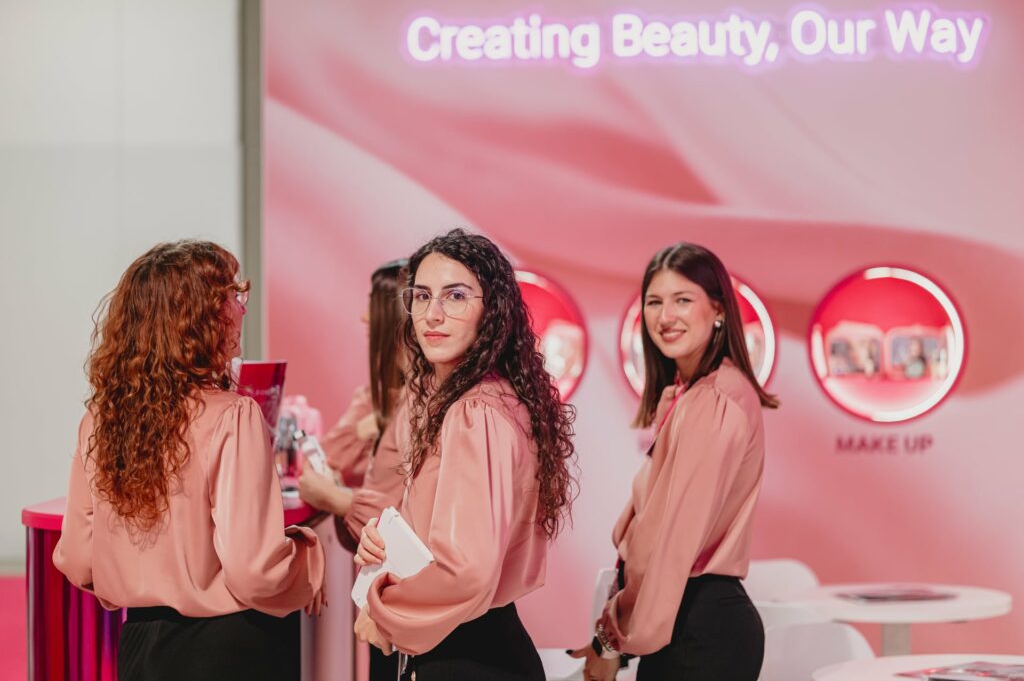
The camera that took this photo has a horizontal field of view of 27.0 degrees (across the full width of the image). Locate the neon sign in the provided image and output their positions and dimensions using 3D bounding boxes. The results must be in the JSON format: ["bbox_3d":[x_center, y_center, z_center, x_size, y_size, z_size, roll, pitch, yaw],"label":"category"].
[{"bbox_3d":[0.735,-1.200,8.450,2.280,0.235,0.050,0,-2,-1],"label":"neon sign"}]

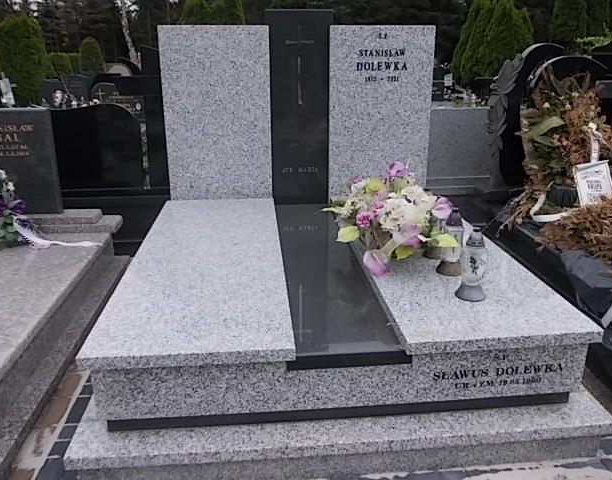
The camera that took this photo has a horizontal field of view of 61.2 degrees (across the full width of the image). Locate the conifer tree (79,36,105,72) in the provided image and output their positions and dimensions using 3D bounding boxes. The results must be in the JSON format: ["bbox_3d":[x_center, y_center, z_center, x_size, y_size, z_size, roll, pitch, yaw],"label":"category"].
[{"bbox_3d":[-6.000,-4.303,14.892,0.850,2.903,0.850,-2,16,-5],"label":"conifer tree"}]

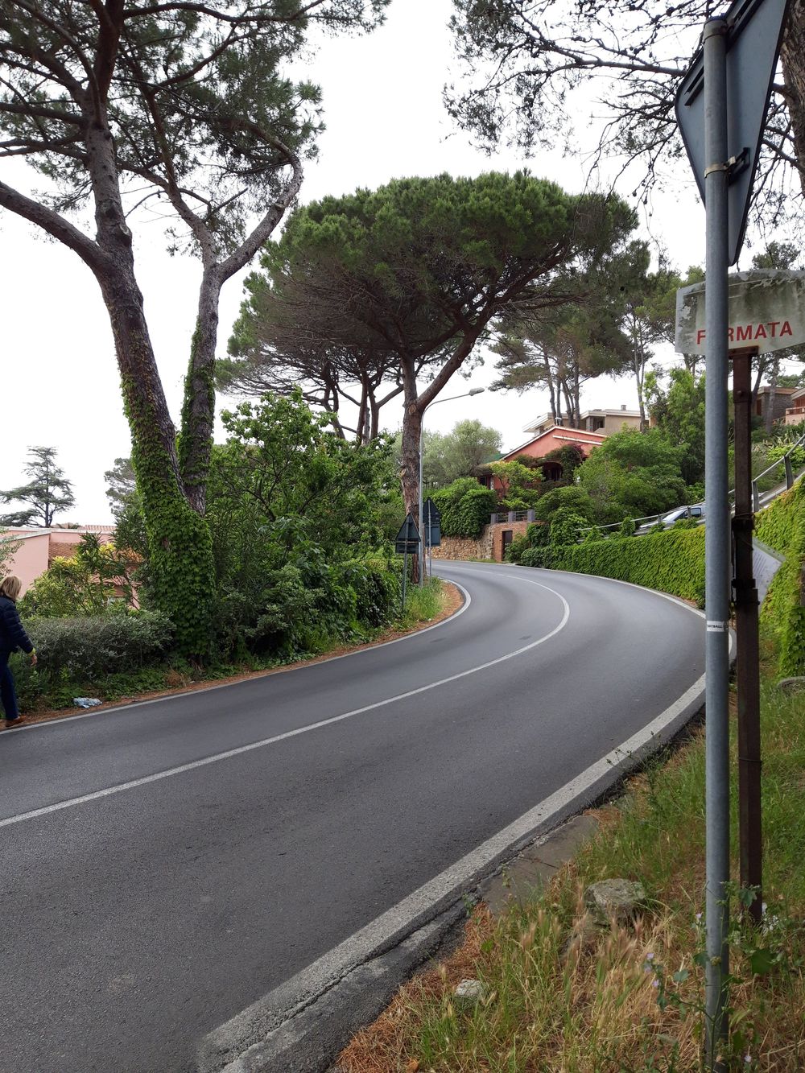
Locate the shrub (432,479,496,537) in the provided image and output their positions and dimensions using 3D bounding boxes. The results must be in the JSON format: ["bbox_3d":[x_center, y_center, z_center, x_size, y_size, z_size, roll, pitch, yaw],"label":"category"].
[{"bbox_3d":[4.148,-1.974,55.000,4.600,4.100,3.600,0,0,12],"label":"shrub"}]

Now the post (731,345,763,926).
[{"bbox_3d":[1.266,0.364,2.950,0.100,2.130,0.090,0,0,14],"label":"post"}]

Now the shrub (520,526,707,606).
[{"bbox_3d":[8.100,0.800,32.500,2.200,2.400,20.000,0,0,-7],"label":"shrub"}]

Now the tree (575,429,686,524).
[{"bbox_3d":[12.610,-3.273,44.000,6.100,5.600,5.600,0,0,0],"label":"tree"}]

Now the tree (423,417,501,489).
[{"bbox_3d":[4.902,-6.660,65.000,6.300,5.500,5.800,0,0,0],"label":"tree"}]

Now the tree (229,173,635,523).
[{"bbox_3d":[1.468,-7.056,34.000,16.000,16.000,13.500,0,0,0],"label":"tree"}]

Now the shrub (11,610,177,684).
[{"bbox_3d":[-4.550,1.500,11.800,1.200,1.100,2.500,0,-1,43],"label":"shrub"}]

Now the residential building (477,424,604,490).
[{"bbox_3d":[11.126,-5.643,62.000,10.500,6.000,9.000,0,-1,34],"label":"residential building"}]

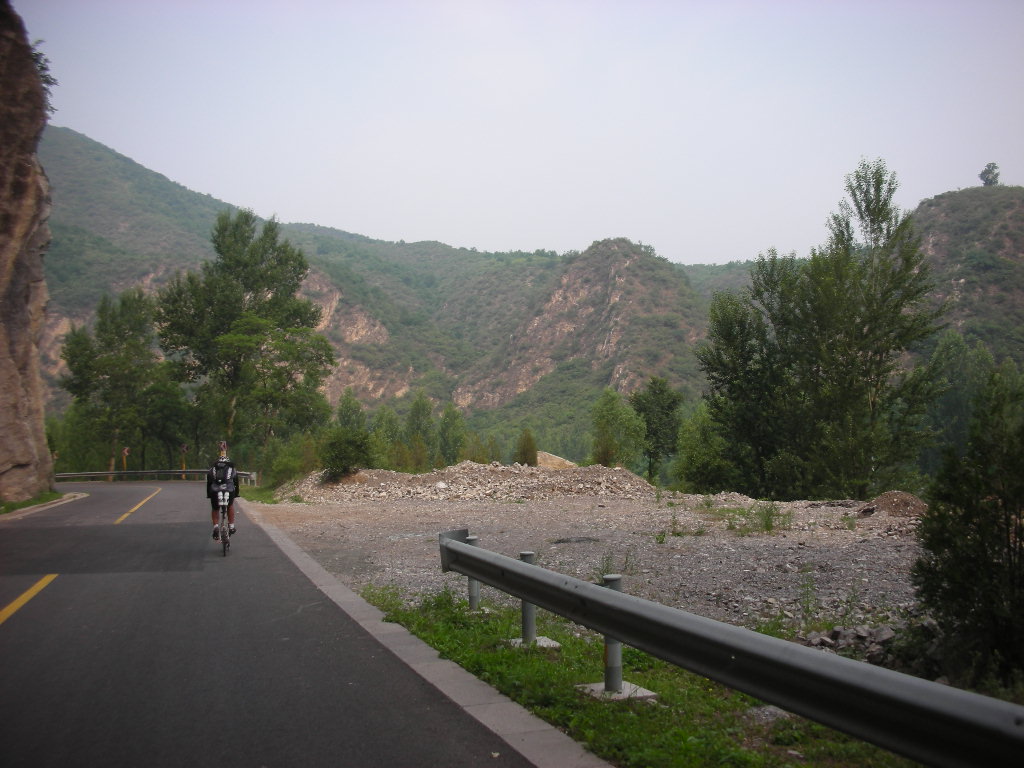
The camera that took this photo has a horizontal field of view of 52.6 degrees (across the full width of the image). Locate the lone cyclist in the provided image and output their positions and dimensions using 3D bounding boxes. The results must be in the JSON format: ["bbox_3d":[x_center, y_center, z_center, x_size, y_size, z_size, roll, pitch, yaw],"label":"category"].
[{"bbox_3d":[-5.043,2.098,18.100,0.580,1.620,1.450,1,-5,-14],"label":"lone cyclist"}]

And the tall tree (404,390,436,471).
[{"bbox_3d":[-6.968,3.955,78.000,2.561,6.931,2.561,0,-5,-5],"label":"tall tree"}]

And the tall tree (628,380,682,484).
[{"bbox_3d":[8.731,2.860,63.000,3.286,6.632,3.121,-1,-5,8],"label":"tall tree"}]

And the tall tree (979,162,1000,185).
[{"bbox_3d":[147.576,-64.593,320.000,6.799,7.726,6.799,-2,-5,25],"label":"tall tree"}]

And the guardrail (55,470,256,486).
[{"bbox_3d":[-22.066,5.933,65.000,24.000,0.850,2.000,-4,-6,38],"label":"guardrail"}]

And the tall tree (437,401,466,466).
[{"bbox_3d":[-4.675,4.365,80.000,2.318,6.181,2.318,0,-5,-3],"label":"tall tree"}]

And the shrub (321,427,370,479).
[{"bbox_3d":[-7.558,3.178,47.000,2.270,2.497,2.156,1,-5,-9],"label":"shrub"}]

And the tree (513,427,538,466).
[{"bbox_3d":[0.743,3.661,57.000,1.431,2.643,1.360,0,-5,1],"label":"tree"}]

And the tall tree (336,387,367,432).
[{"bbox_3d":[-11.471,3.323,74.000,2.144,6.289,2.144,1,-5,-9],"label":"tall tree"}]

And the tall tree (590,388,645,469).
[{"bbox_3d":[7.031,3.365,69.000,3.599,6.131,3.239,0,-5,6],"label":"tall tree"}]

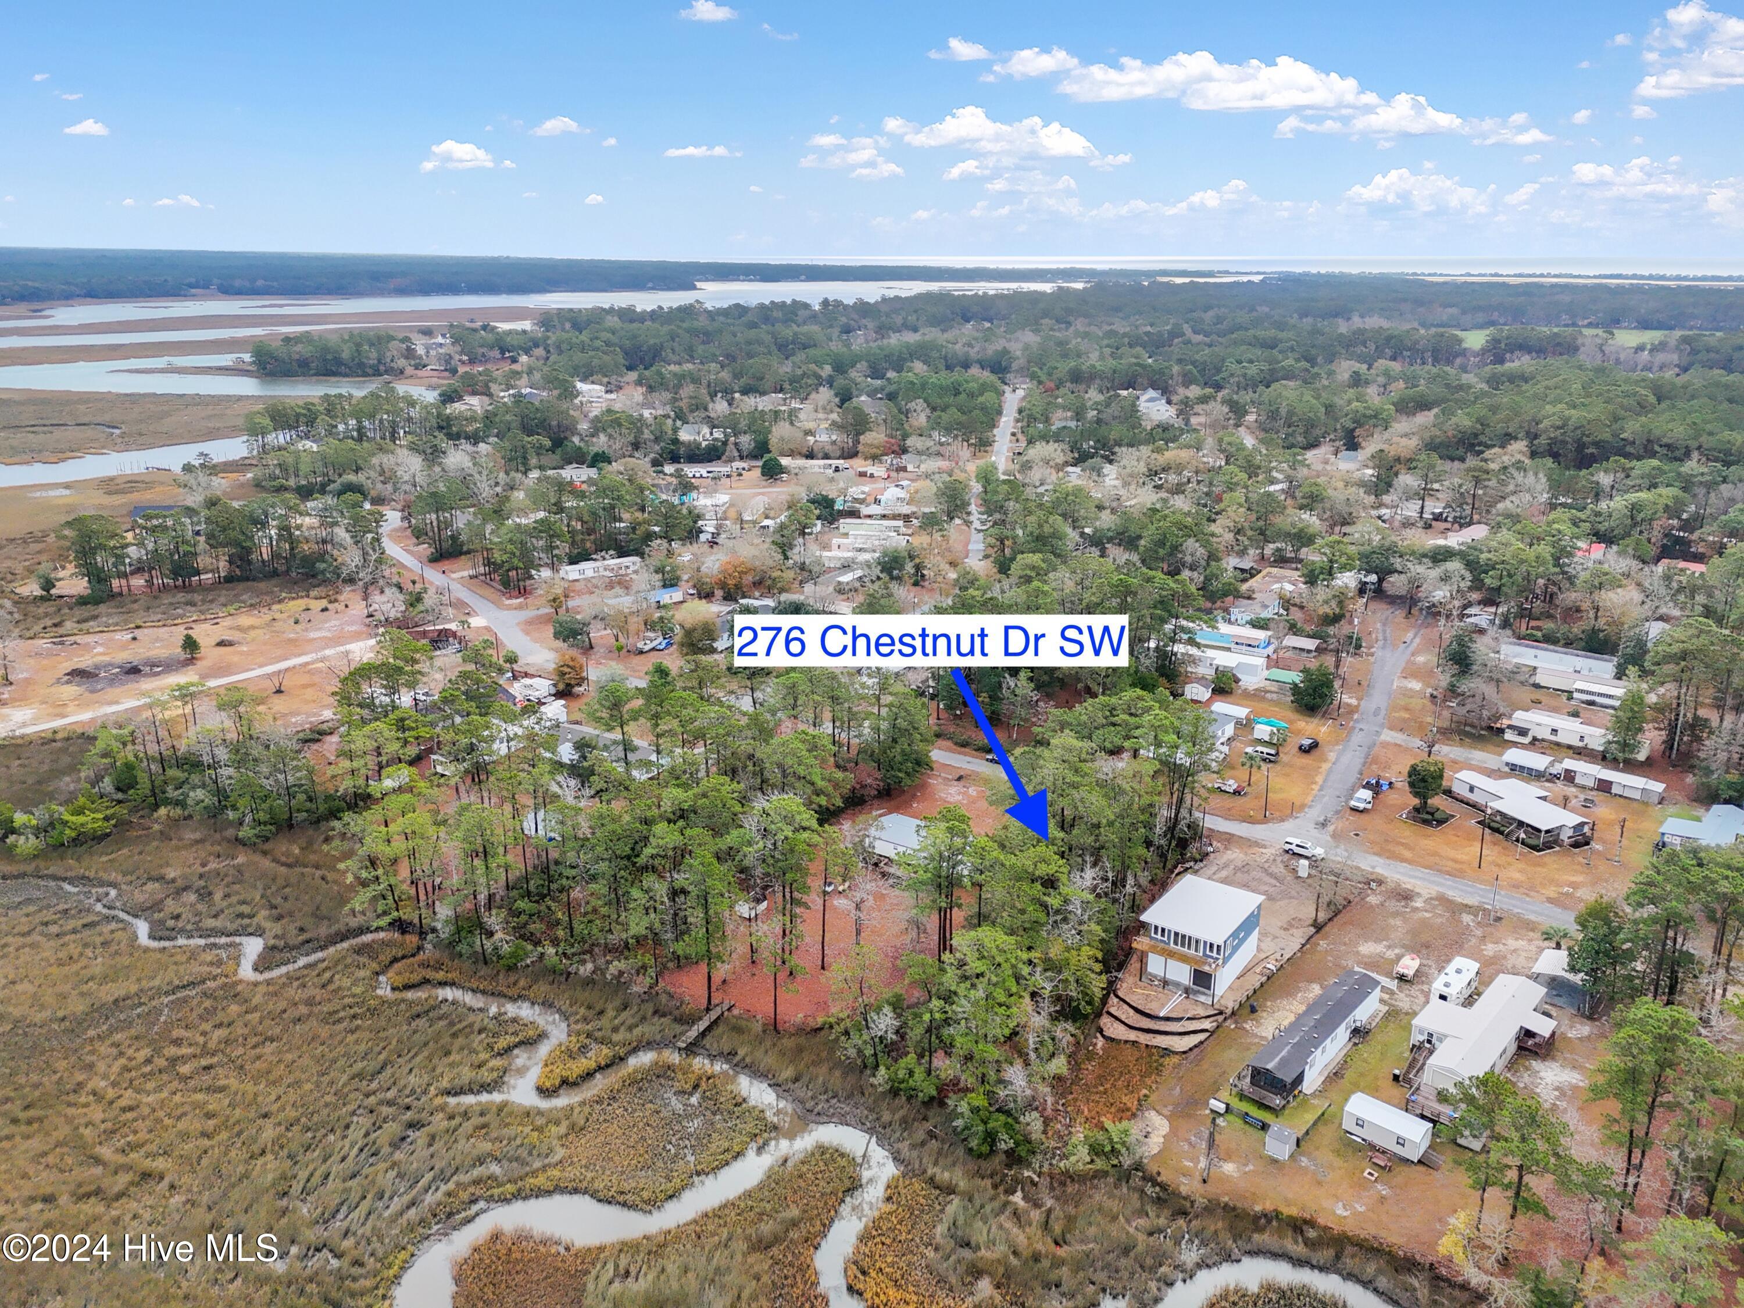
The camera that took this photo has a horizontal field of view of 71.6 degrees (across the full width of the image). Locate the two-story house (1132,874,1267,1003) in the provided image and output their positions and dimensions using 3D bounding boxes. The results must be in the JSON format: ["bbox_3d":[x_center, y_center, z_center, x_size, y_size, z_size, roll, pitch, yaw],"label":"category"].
[{"bbox_3d":[38.830,33.380,142.220,9.600,8.000,13.700,14,23,35],"label":"two-story house"}]

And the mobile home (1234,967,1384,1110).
[{"bbox_3d":[47.380,40.240,128.430,4.500,3.900,24.500,17,25,41],"label":"mobile home"}]

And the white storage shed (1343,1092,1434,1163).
[{"bbox_3d":[49.390,45.160,115.850,7.100,2.900,3.400,16,24,39],"label":"white storage shed"}]

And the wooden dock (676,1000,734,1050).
[{"bbox_3d":[-18.350,40.850,133.100,1.300,1.200,9.250,10,21,27],"label":"wooden dock"}]

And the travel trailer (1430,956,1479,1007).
[{"bbox_3d":[65.500,37.350,136.160,2.500,3.100,8.400,16,24,40],"label":"travel trailer"}]

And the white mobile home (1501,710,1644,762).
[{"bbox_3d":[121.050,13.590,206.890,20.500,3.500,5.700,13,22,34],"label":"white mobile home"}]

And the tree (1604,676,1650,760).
[{"bbox_3d":[122.520,11.140,195.260,5.600,15.500,5.600,12,22,32],"label":"tree"}]

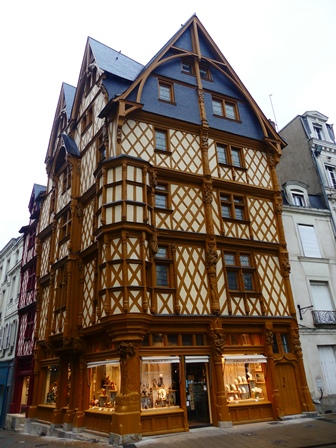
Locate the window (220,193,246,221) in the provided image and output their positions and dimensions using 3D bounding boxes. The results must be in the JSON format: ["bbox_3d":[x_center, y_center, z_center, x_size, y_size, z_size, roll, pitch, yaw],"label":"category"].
[{"bbox_3d":[2.916,-0.728,14.652,1.404,1.436,0.200,7,-27,-21],"label":"window"}]

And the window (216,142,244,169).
[{"bbox_3d":[3.196,-3.495,16.554,1.480,1.340,0.150,7,-27,-21],"label":"window"}]

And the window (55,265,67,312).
[{"bbox_3d":[-4.974,3.026,15.215,0.200,2.082,1.534,16,-31,-35],"label":"window"}]

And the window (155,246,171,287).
[{"bbox_3d":[-0.224,1.625,12.372,0.634,1.627,0.200,7,-27,-21],"label":"window"}]

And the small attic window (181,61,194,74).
[{"bbox_3d":[1.062,-8.154,17.000,0.790,1.038,0.200,7,-27,-21],"label":"small attic window"}]

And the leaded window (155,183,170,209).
[{"bbox_3d":[-0.239,-1.106,13.428,0.692,1.218,0.200,7,-27,-21],"label":"leaded window"}]

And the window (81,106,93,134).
[{"bbox_3d":[-4.578,-5.899,18.371,0.150,1.420,1.450,16,-31,-35],"label":"window"}]

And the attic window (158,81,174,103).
[{"bbox_3d":[-0.080,-6.734,16.495,0.840,1.440,0.150,7,-27,-21],"label":"attic window"}]

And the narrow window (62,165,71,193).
[{"bbox_3d":[-5.671,-2.495,18.189,0.150,1.500,1.000,16,-31,-35],"label":"narrow window"}]

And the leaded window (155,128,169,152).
[{"bbox_3d":[-0.287,-3.921,15.203,0.700,1.340,0.150,7,-27,-21],"label":"leaded window"}]

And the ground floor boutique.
[{"bbox_3d":[-0.532,6.822,14.766,9.950,3.650,8.420,7,-27,-21],"label":"ground floor boutique"}]

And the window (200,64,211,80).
[{"bbox_3d":[1.995,-8.085,17.383,0.764,1.052,0.200,7,-27,-21],"label":"window"}]

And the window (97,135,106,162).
[{"bbox_3d":[-3.196,-3.607,15.696,0.150,1.200,0.950,16,-31,-35],"label":"window"}]

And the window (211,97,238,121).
[{"bbox_3d":[2.966,-5.901,16.732,1.599,1.497,0.200,7,-27,-21],"label":"window"}]

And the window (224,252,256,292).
[{"bbox_3d":[3.223,2.143,14.388,1.500,1.780,0.150,7,-27,-21],"label":"window"}]

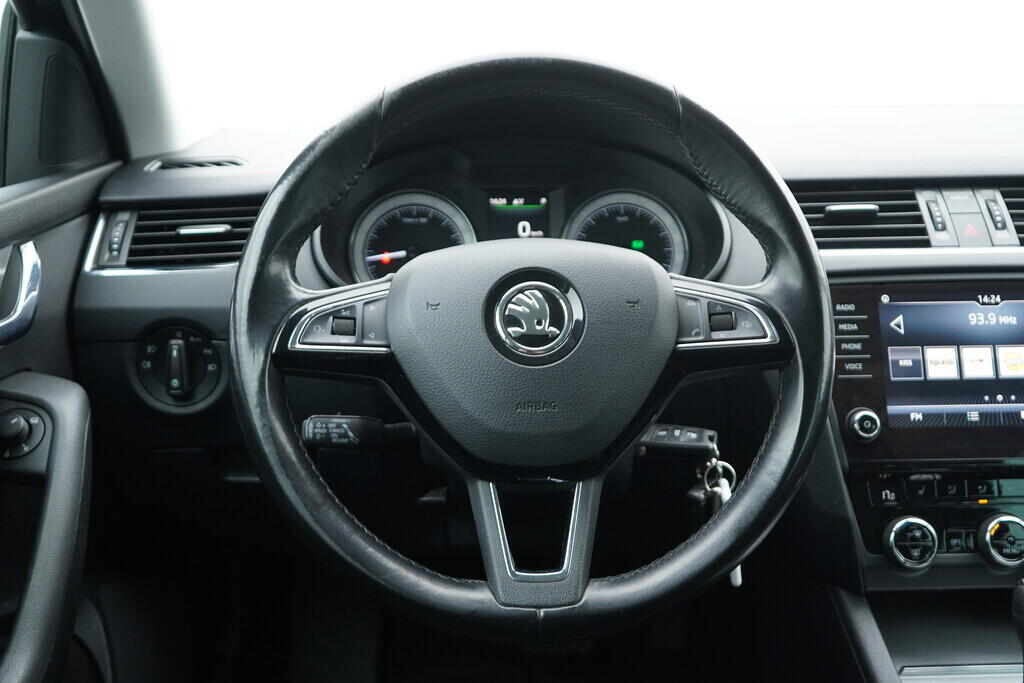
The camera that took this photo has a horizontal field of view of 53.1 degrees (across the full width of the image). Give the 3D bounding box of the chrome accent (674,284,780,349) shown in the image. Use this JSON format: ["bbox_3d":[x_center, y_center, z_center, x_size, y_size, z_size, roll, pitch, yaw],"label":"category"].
[{"bbox_3d":[0.131,-0.015,0.630,0.061,0.040,0.014,-1,-15,0],"label":"chrome accent"}]

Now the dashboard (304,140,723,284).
[{"bbox_3d":[0.008,-0.095,0.820,0.330,0.125,0.100,-1,-5,0],"label":"dashboard"}]

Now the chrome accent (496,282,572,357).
[{"bbox_3d":[0.013,-0.014,0.620,0.047,0.047,0.009,-1,-15,0],"label":"chrome accent"}]

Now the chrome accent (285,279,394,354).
[{"bbox_3d":[-0.106,-0.015,0.630,0.062,0.042,0.014,-1,-15,0],"label":"chrome accent"}]

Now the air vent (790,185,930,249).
[{"bbox_3d":[0.273,-0.100,0.815,0.114,0.047,0.035,-1,-6,0],"label":"air vent"}]

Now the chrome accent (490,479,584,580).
[{"bbox_3d":[0.014,0.112,0.602,0.054,0.060,0.014,-1,-17,0],"label":"chrome accent"}]

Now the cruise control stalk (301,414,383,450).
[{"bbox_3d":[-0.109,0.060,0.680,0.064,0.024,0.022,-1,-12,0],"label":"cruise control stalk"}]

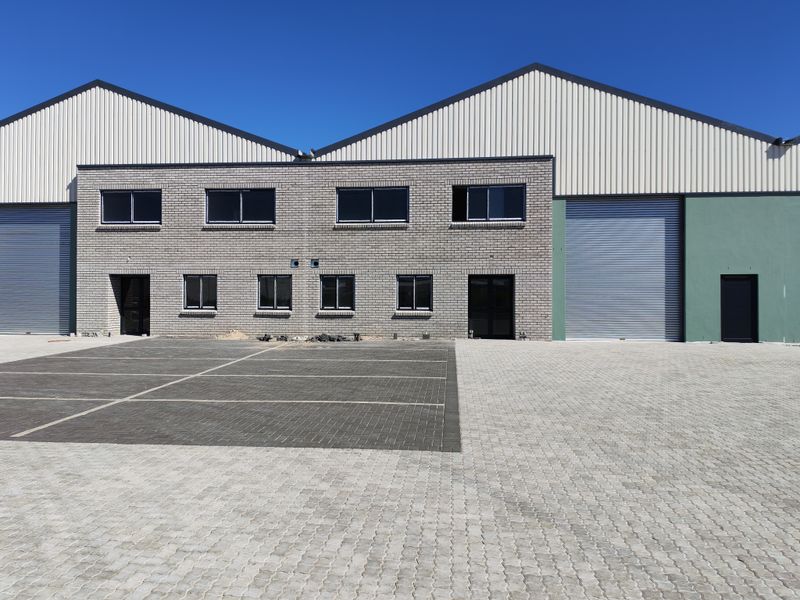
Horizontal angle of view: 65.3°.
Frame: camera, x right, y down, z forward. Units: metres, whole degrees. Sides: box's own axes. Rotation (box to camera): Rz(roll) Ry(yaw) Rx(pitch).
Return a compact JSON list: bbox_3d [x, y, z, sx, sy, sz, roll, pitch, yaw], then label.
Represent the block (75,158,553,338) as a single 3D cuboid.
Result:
[{"bbox_3d":[-3.147,-1.676,20.934,16.160,5.920,0.300,0,1,6],"label":"block"}]

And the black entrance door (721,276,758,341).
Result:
[{"bbox_3d":[10.554,0.252,19.456,1.109,2.122,0.100,0,1,6],"label":"black entrance door"}]

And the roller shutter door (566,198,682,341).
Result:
[{"bbox_3d":[7.158,-0.957,19.985,3.607,4.521,0.150,0,1,6],"label":"roller shutter door"}]

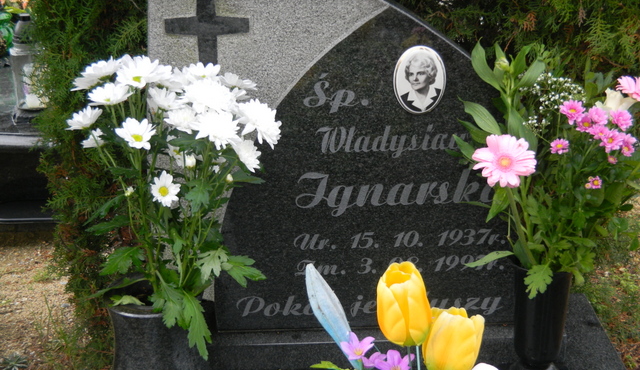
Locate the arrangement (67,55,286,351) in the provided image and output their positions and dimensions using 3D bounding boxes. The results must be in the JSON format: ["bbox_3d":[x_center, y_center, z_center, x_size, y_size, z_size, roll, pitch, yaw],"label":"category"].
[{"bbox_3d":[-0.215,0.043,1.544,0.310,0.480,0.270,-1,23,-2],"label":"arrangement"}]

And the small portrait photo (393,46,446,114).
[{"bbox_3d":[0.169,-0.178,1.721,0.090,0.120,0.012,-1,23,-2],"label":"small portrait photo"}]

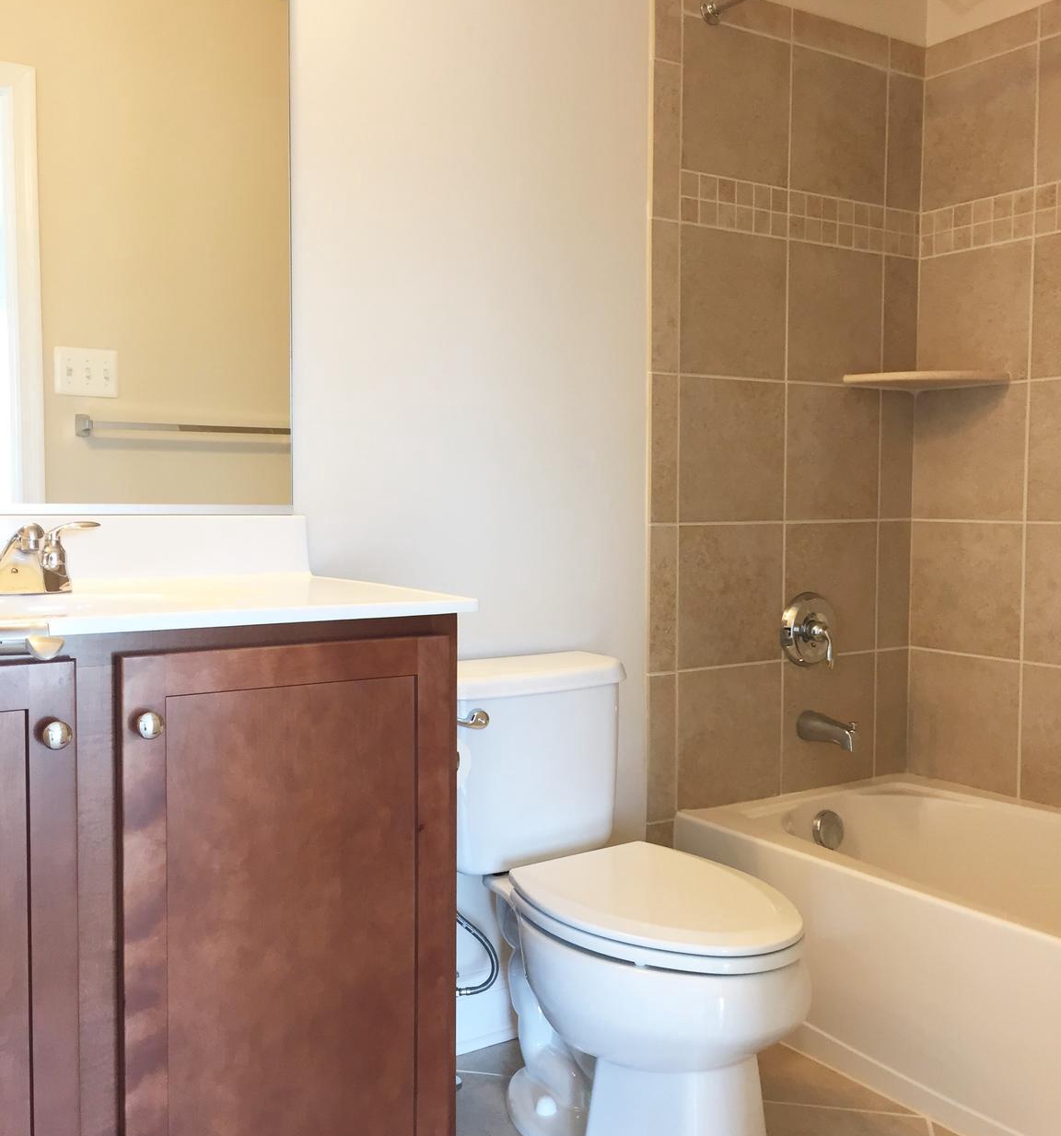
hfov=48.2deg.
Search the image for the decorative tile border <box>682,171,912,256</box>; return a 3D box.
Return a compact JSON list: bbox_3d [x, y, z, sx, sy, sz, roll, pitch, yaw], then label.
[{"bbox_3d":[0.619,-0.776,2.634,0.738,0.101,0.010,-3,5,-33],"label":"decorative tile border"}]

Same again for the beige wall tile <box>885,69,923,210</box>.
[{"bbox_3d":[0.864,-0.981,2.744,0.120,0.304,0.010,-2,5,-33],"label":"beige wall tile"}]

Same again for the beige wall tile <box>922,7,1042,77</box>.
[{"bbox_3d":[1.008,-1.169,2.651,0.010,0.071,0.296,-3,5,-33],"label":"beige wall tile"}]

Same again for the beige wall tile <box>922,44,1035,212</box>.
[{"bbox_3d":[1.008,-0.979,2.664,0.010,0.305,0.296,-3,5,-33],"label":"beige wall tile"}]

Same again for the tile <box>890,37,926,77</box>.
[{"bbox_3d":[0.868,-1.175,2.744,0.120,0.071,0.010,-3,5,-33],"label":"tile"}]

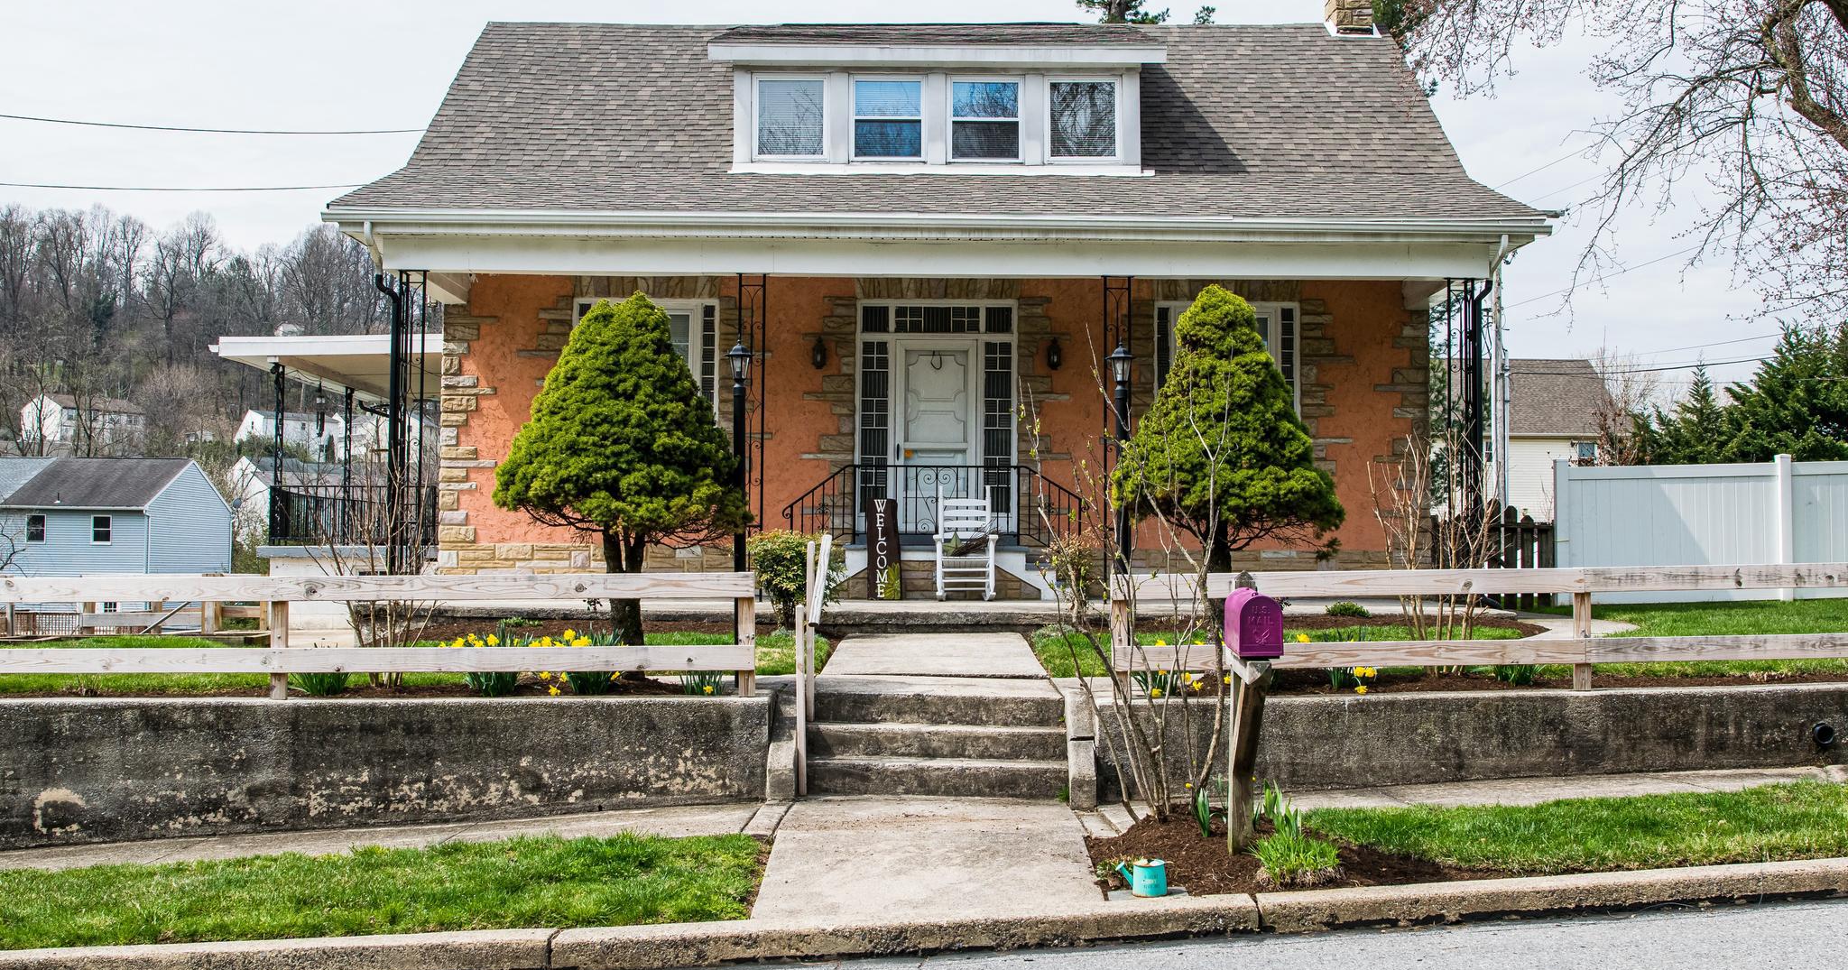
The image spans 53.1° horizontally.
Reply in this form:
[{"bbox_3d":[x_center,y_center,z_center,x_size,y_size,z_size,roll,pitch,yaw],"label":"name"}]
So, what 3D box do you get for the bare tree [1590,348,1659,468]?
[{"bbox_3d":[14.385,-0.443,38.000,1.900,4.754,1.900,0,-2,-1],"label":"bare tree"}]

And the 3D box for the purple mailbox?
[{"bbox_3d":[1.424,0.601,8.045,0.184,0.257,0.490,0,0,-1],"label":"purple mailbox"}]

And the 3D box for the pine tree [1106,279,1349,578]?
[{"bbox_3d":[1.760,-0.025,10.700,1.340,2.256,1.340,0,-2,-1],"label":"pine tree"}]

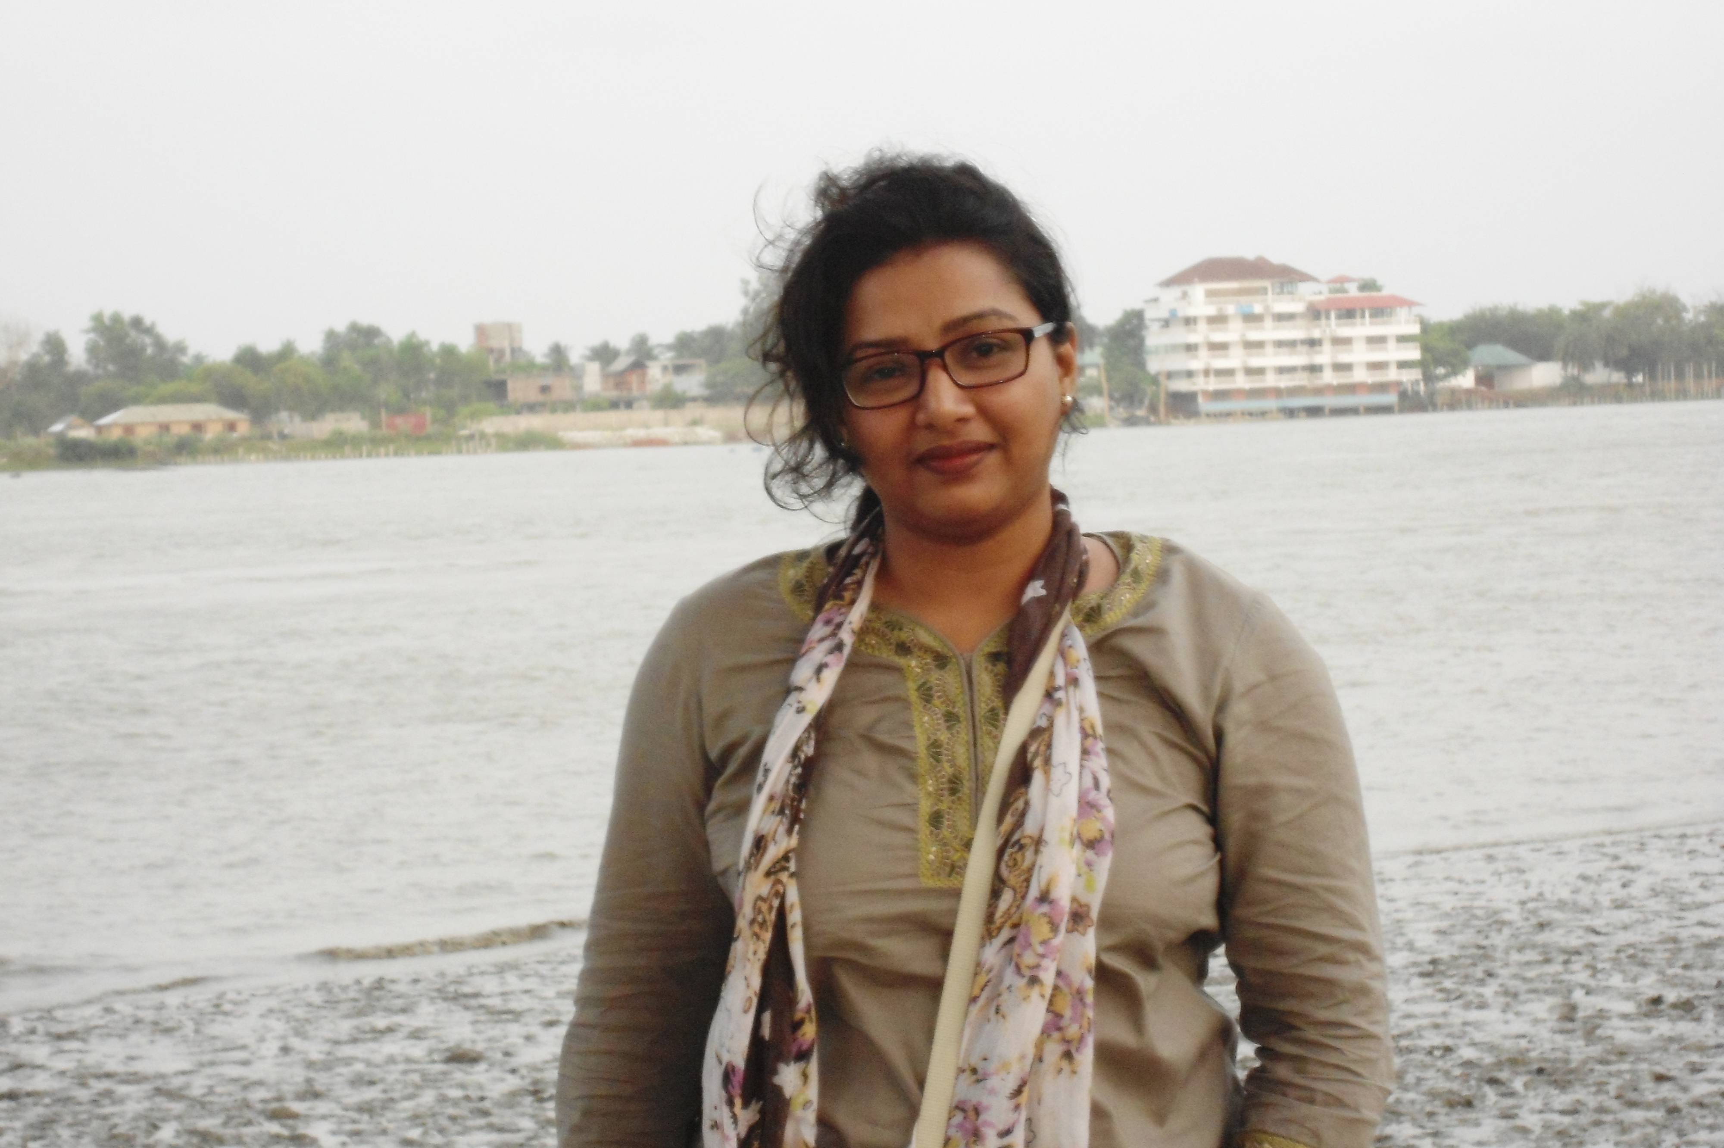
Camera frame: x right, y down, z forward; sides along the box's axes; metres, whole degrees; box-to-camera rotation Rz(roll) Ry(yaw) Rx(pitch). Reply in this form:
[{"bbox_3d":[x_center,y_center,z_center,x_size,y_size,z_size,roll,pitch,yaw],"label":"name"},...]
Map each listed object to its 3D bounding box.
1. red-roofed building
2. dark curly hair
[{"bbox_3d":[50.276,-28.139,622.000,30.300,18.300,12.200,-3,2,-28],"label":"red-roofed building"},{"bbox_3d":[0.038,-0.156,3.380,0.200,0.222,0.215,-7,2,7],"label":"dark curly hair"}]

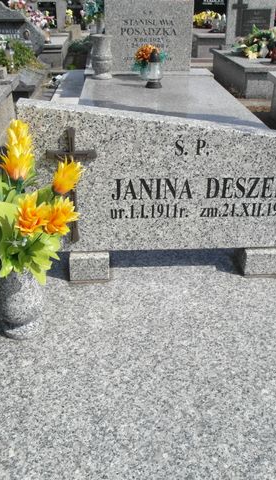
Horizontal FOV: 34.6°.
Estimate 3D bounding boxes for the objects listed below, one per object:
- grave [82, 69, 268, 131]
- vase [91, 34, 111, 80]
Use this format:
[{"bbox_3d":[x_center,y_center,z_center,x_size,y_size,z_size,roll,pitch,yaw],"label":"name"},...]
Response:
[{"bbox_3d":[0.131,-0.690,2.417,0.890,0.080,1.520,-1,31,-3],"label":"grave"},{"bbox_3d":[-0.245,-1.241,3.013,0.140,0.260,0.140,-1,31,-3],"label":"vase"}]

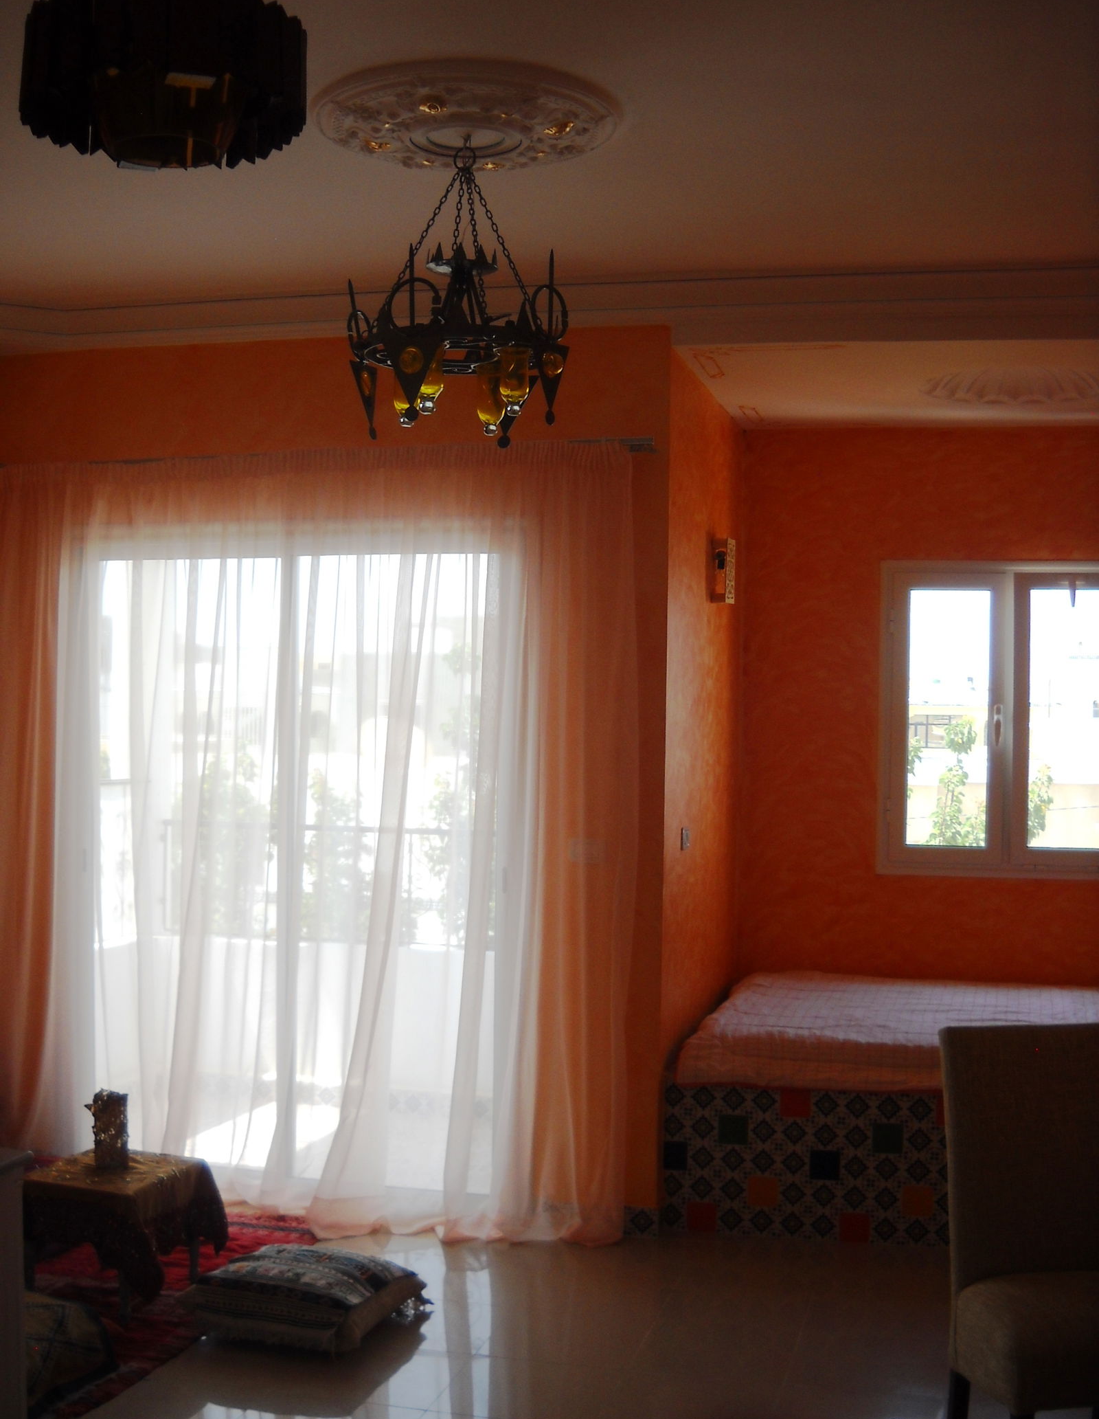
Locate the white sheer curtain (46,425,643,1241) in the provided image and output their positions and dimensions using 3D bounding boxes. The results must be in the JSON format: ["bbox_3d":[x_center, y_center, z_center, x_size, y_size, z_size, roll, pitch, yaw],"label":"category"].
[{"bbox_3d":[-0.793,0.423,5.825,2.200,2.580,0.210,1,0,14],"label":"white sheer curtain"}]

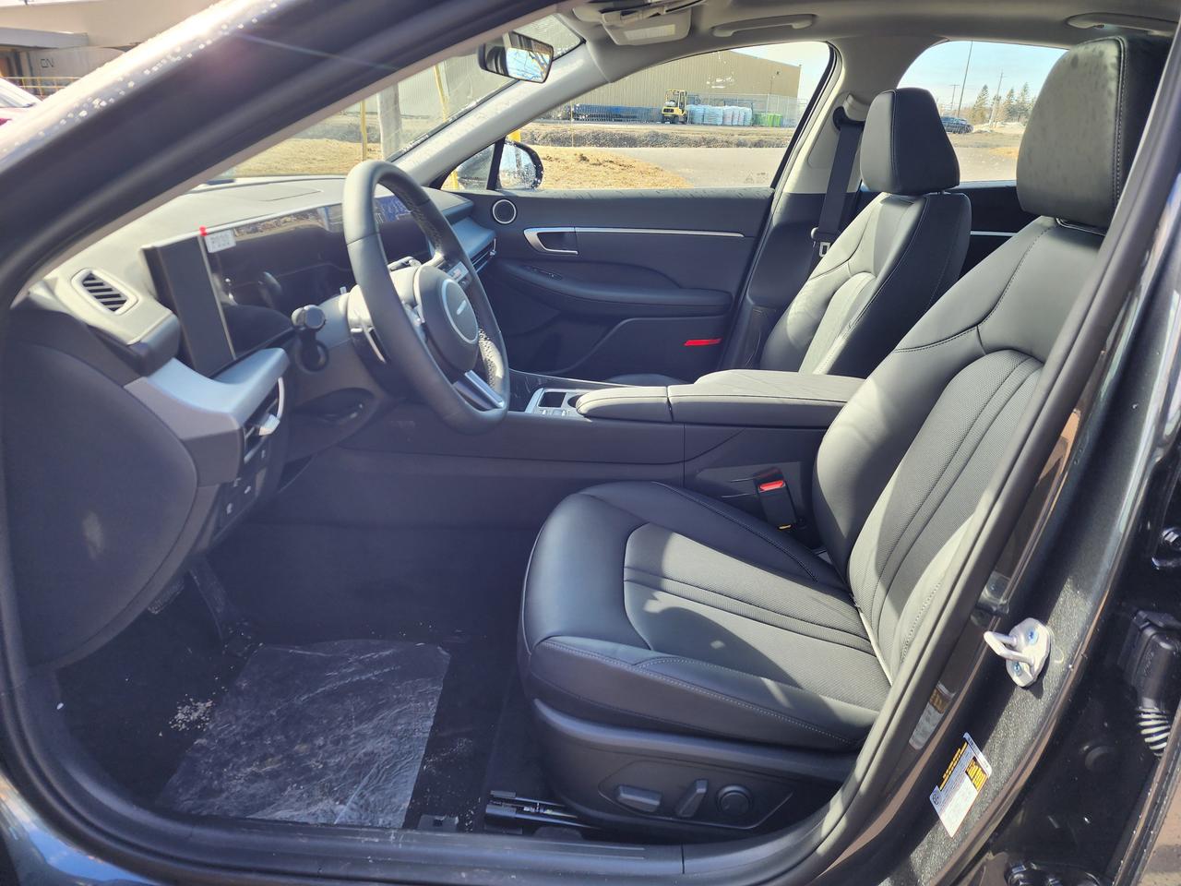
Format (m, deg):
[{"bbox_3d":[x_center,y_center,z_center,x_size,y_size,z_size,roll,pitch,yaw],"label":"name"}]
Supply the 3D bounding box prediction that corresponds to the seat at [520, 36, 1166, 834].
[{"bbox_3d":[0.284,-0.013,1.046,0.770,0.925,0.540,2,23,4],"label":"seat"}]

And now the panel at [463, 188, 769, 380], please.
[{"bbox_3d":[0.030,-0.386,2.115,0.880,0.570,0.130,2,23,4],"label":"panel"}]

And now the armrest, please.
[{"bbox_3d":[0.257,-0.088,1.415,0.540,0.070,0.185,2,23,4],"label":"armrest"}]

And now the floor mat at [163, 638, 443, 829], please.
[{"bbox_3d":[-0.436,0.454,1.268,0.360,0.015,0.410,0,23,1],"label":"floor mat"}]

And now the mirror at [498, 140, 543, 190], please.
[{"bbox_3d":[-0.236,-0.778,2.204,0.120,0.155,0.210,9,25,21],"label":"mirror"}]

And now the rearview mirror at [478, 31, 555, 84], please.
[{"bbox_3d":[-0.117,-0.601,1.232,0.045,0.066,0.235,15,27,23],"label":"rearview mirror"}]

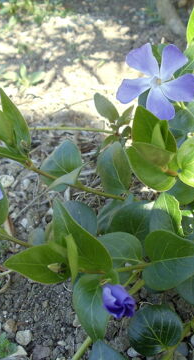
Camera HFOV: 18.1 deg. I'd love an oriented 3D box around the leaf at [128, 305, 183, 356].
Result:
[{"bbox_3d":[0.032,0.083,0.338,0.028,0.008,0.029,-18,48,-12],"label":"leaf"}]

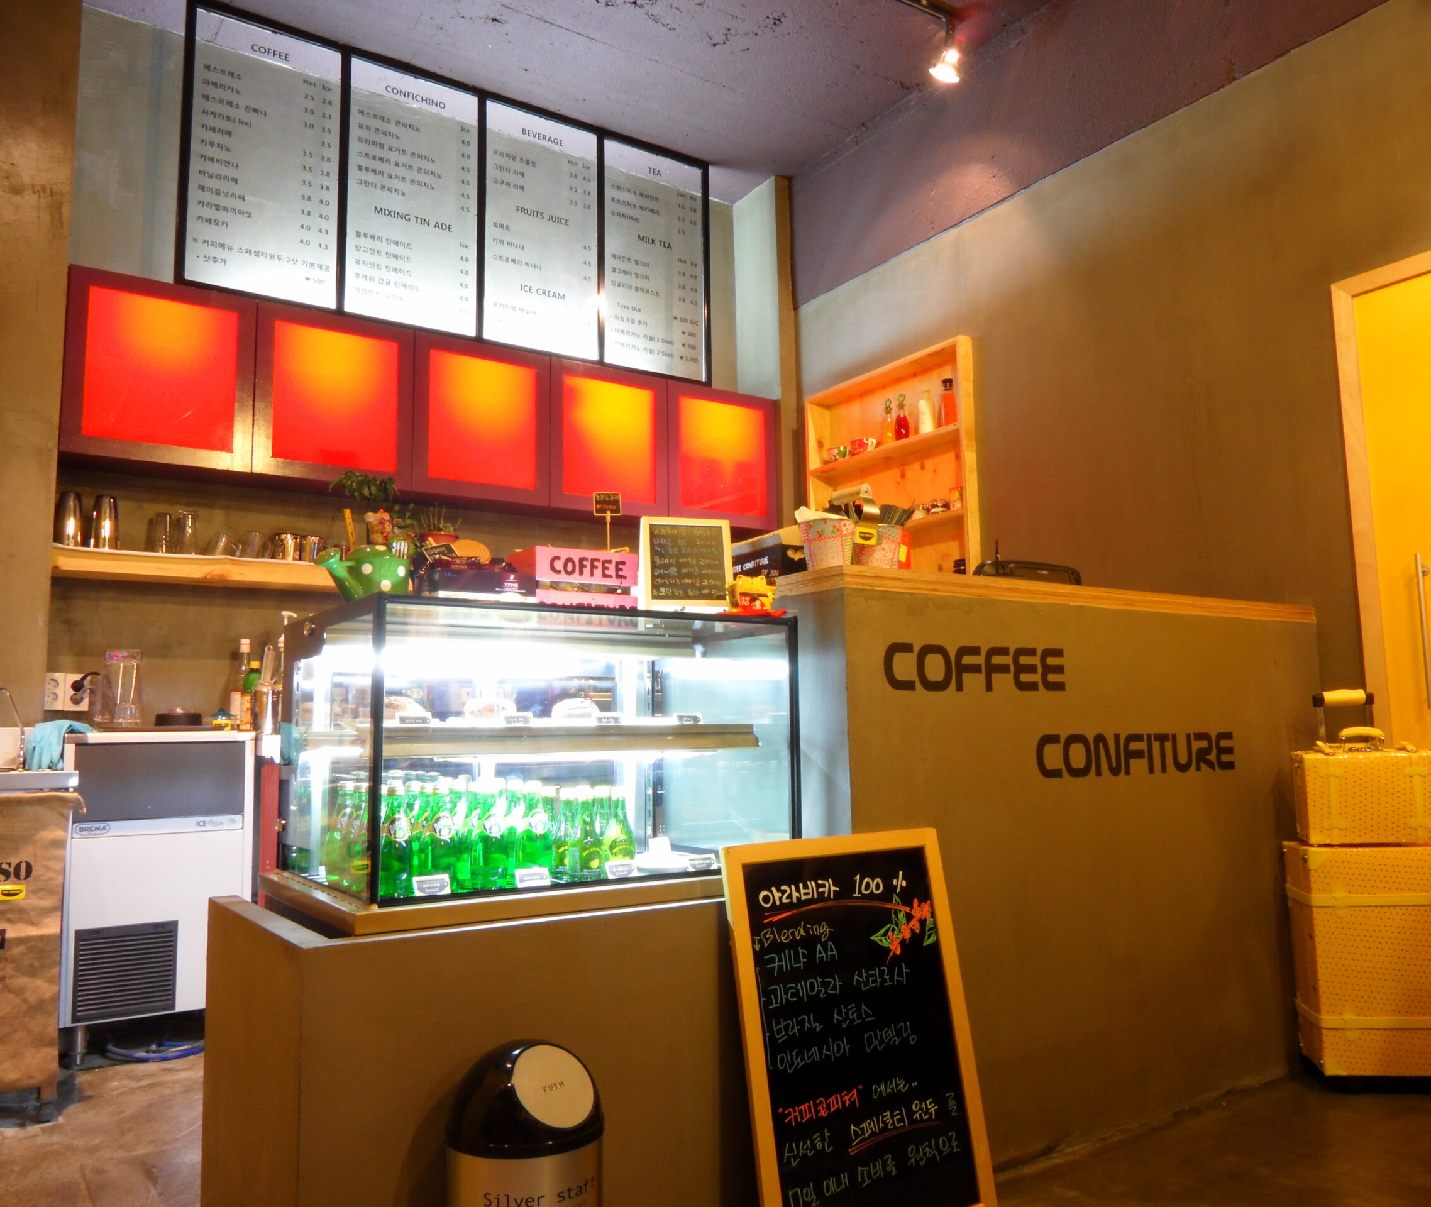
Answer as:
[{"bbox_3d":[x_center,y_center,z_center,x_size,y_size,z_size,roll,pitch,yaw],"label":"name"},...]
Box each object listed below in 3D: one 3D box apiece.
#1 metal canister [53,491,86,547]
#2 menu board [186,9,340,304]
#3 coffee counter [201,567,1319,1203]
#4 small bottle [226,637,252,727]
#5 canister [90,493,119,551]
[{"bbox_3d":[-2.080,-0.265,3.592,0.094,0.183,0.094,4,-8,-35],"label":"metal canister"},{"bbox_3d":[-1.575,-1.552,3.914,0.505,0.999,0.040,4,-8,-35],"label":"menu board"},{"bbox_3d":[0.402,0.576,2.547,2.755,1.212,0.589,3,-7,-34],"label":"coffee counter"},{"bbox_3d":[-1.570,0.270,3.715,0.080,0.293,0.080,3,-7,-34],"label":"small bottle"},{"bbox_3d":[-1.995,-0.260,3.651,0.092,0.183,0.092,4,-8,-35],"label":"canister"}]

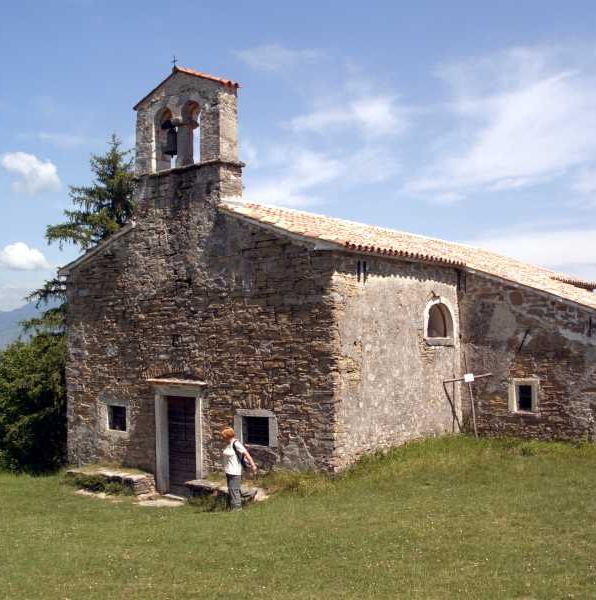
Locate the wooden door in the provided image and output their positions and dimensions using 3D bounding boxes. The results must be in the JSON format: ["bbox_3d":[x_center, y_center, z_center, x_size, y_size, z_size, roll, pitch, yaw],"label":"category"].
[{"bbox_3d":[-2.509,3.189,16.680,0.980,2.120,0.100,-2,-3,38],"label":"wooden door"}]

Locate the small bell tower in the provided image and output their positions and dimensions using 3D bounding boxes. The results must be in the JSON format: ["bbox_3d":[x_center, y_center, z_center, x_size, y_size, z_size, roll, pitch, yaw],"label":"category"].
[{"bbox_3d":[-2.541,-3.975,17.138,2.681,2.349,0.660,-2,-3,38],"label":"small bell tower"}]

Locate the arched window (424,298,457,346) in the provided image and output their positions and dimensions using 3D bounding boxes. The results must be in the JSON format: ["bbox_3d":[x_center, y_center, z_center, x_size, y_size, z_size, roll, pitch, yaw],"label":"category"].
[{"bbox_3d":[3.176,0.513,17.368,0.220,1.088,1.435,-2,-3,38],"label":"arched window"}]

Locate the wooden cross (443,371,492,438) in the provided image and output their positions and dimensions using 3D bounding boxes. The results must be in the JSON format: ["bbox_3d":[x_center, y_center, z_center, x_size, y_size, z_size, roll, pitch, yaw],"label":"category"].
[{"bbox_3d":[3.842,2.348,16.893,1.204,1.432,0.100,-12,-10,37],"label":"wooden cross"}]

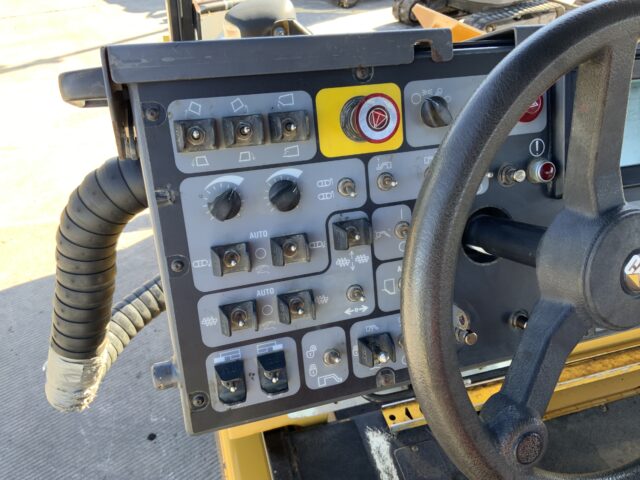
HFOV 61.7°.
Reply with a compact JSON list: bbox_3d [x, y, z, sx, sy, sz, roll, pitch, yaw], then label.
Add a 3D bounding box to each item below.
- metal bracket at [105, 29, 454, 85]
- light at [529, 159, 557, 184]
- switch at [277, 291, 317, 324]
[{"bbox_3d":[-0.023,-0.155,0.455,0.292,0.028,0.030,-9,13,-15],"label":"metal bracket"},{"bbox_3d":[0.219,-0.067,0.528,0.023,0.023,0.017,-9,15,-14],"label":"light"},{"bbox_3d":[-0.019,0.062,0.485,0.032,0.026,0.022,-9,13,-15],"label":"switch"}]

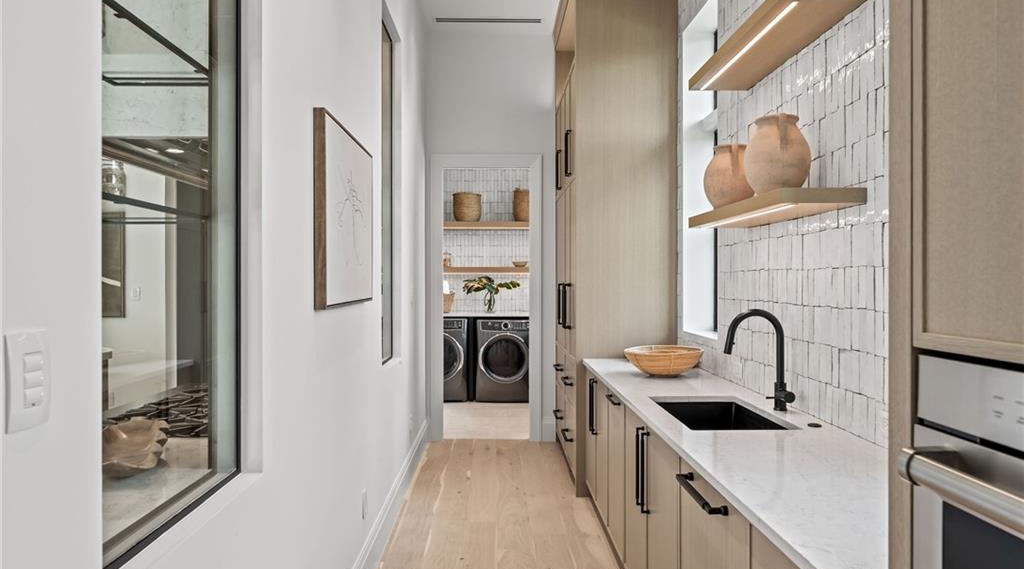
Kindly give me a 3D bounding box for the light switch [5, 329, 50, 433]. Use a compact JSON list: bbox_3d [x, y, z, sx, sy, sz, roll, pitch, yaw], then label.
[{"bbox_3d":[-0.588,0.118,0.832,0.009,0.118,0.074,0,0,-1],"label":"light switch"}]

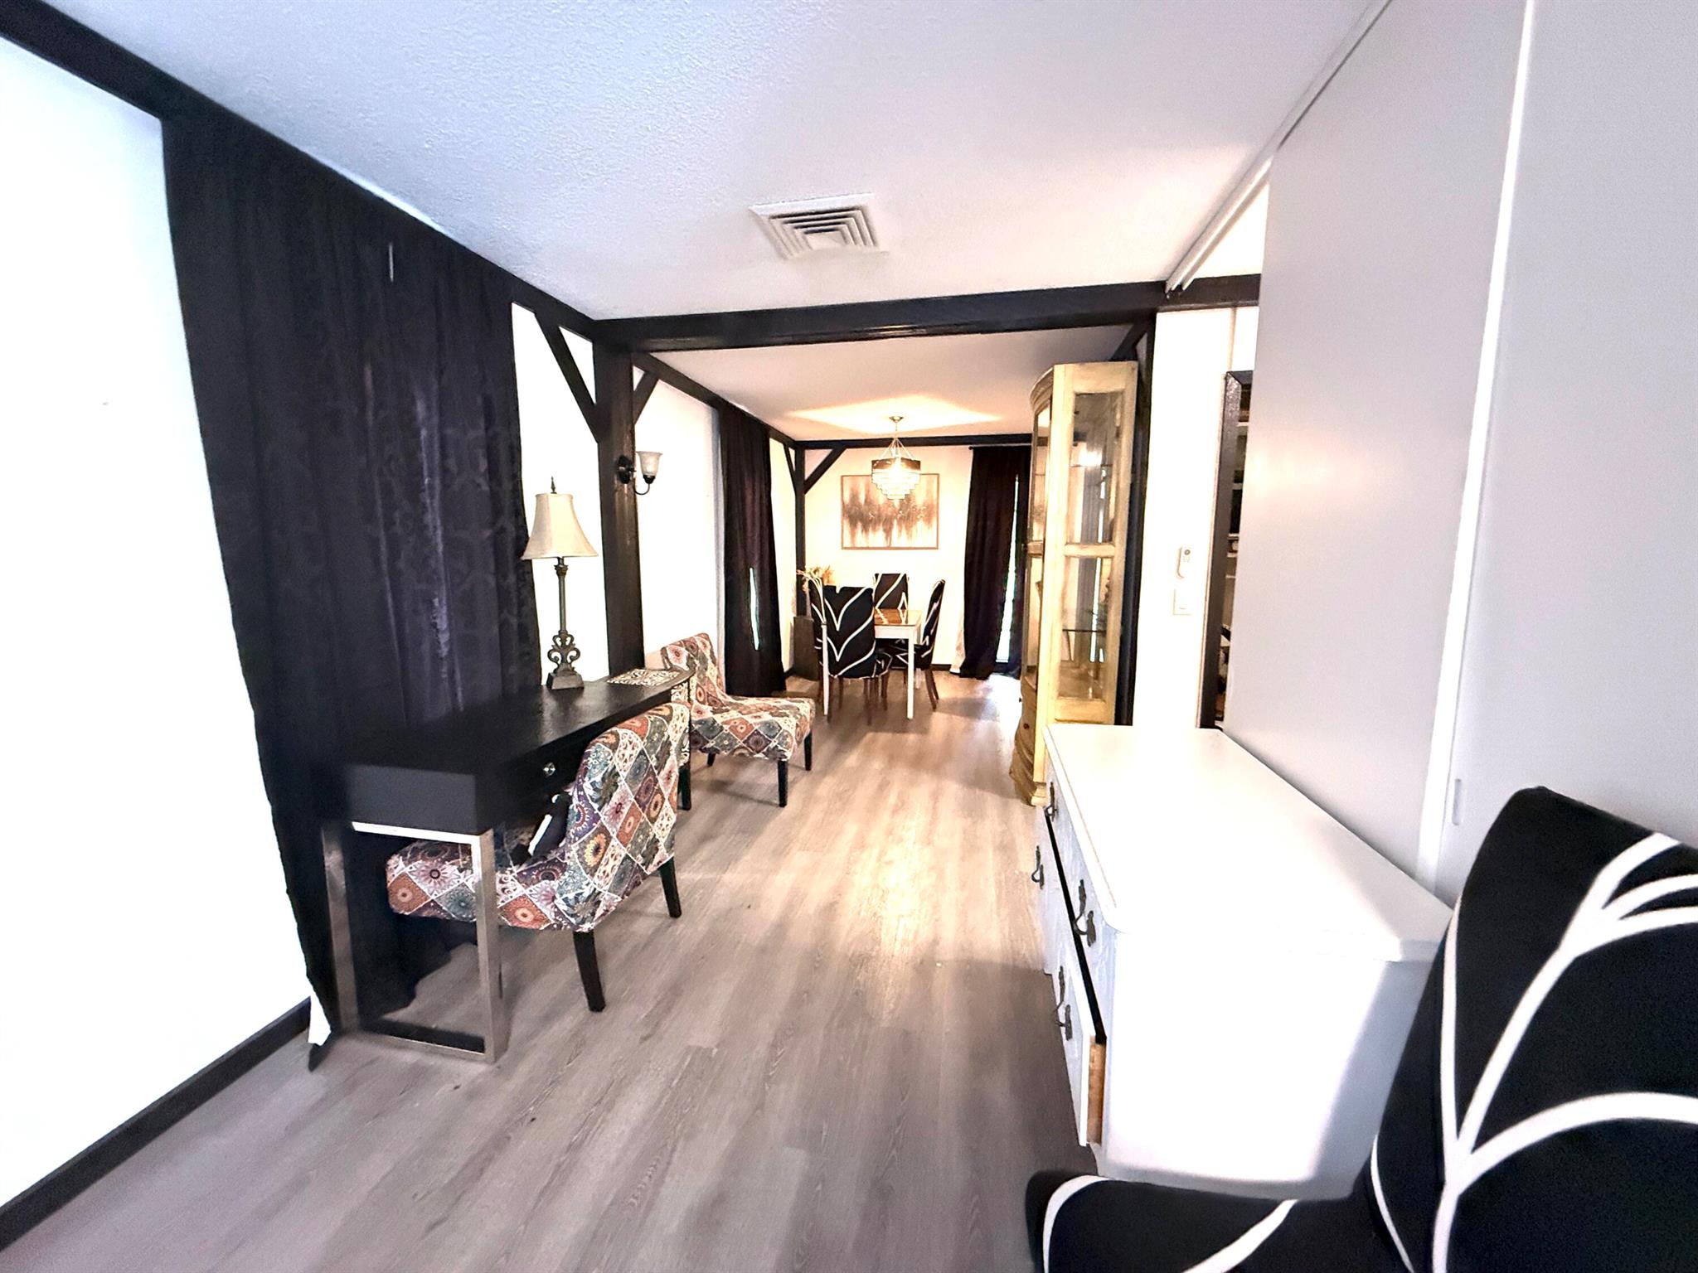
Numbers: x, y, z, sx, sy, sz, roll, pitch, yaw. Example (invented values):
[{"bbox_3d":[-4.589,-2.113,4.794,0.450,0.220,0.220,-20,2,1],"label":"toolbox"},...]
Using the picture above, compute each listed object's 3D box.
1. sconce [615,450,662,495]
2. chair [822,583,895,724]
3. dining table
[{"bbox_3d":[-1.014,-0.798,3.377,0.188,0.204,0.125,1,8,10],"label":"sconce"},{"bbox_3d":[0.061,0.115,5.352,0.456,1.047,0.612,2,8,14],"label":"chair"},{"bbox_3d":[0.254,0.191,5.871,0.728,0.734,1.197,2,8,10],"label":"dining table"}]

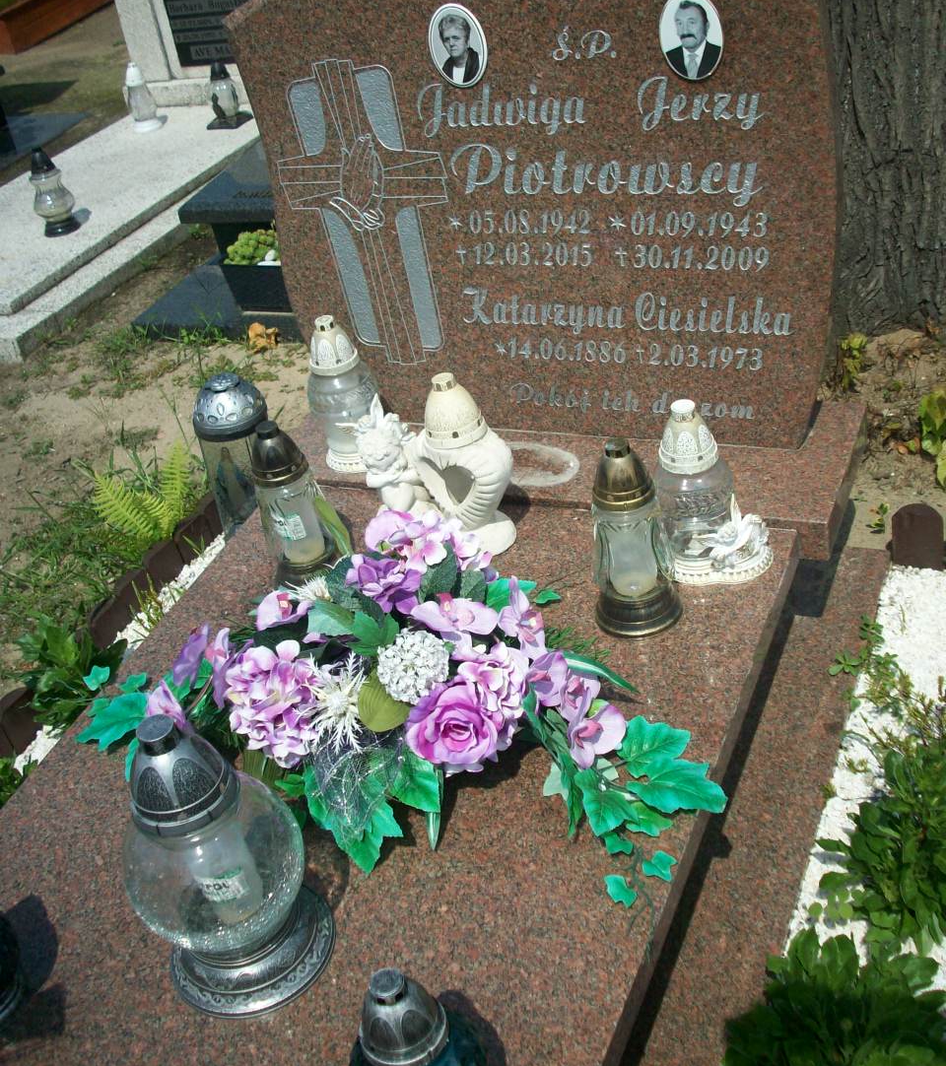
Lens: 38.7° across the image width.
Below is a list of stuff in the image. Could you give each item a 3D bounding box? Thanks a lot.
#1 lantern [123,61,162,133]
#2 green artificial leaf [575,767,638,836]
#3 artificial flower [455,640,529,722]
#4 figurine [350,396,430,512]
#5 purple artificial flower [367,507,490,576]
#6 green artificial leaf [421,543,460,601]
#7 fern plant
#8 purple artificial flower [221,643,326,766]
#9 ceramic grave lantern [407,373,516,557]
[{"bbox_3d":[-1.121,-1.474,4.545,0.090,0.211,0.090,6,38,23],"label":"lantern"},{"bbox_3d":[0.146,0.295,1.475,0.070,0.040,0.080,6,38,23],"label":"green artificial leaf"},{"bbox_3d":[0.022,0.174,1.538,0.082,0.090,0.068,-20,-5,-11],"label":"artificial flower"},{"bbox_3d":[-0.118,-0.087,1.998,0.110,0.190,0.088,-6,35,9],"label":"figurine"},{"bbox_3d":[-0.057,0.011,1.718,0.145,0.075,0.095,6,38,23],"label":"purple artificial flower"},{"bbox_3d":[-0.040,0.048,1.624,0.049,0.018,0.071,-6,77,11],"label":"green artificial leaf"},{"bbox_3d":[-0.665,-0.069,2.719,0.200,0.170,0.180,6,38,24],"label":"fern plant"},{"bbox_3d":[-0.257,0.221,1.753,0.140,0.140,0.130,19,19,36],"label":"purple artificial flower"},{"bbox_3d":[-0.017,-0.108,1.938,0.155,0.277,0.115,6,38,24],"label":"ceramic grave lantern"}]

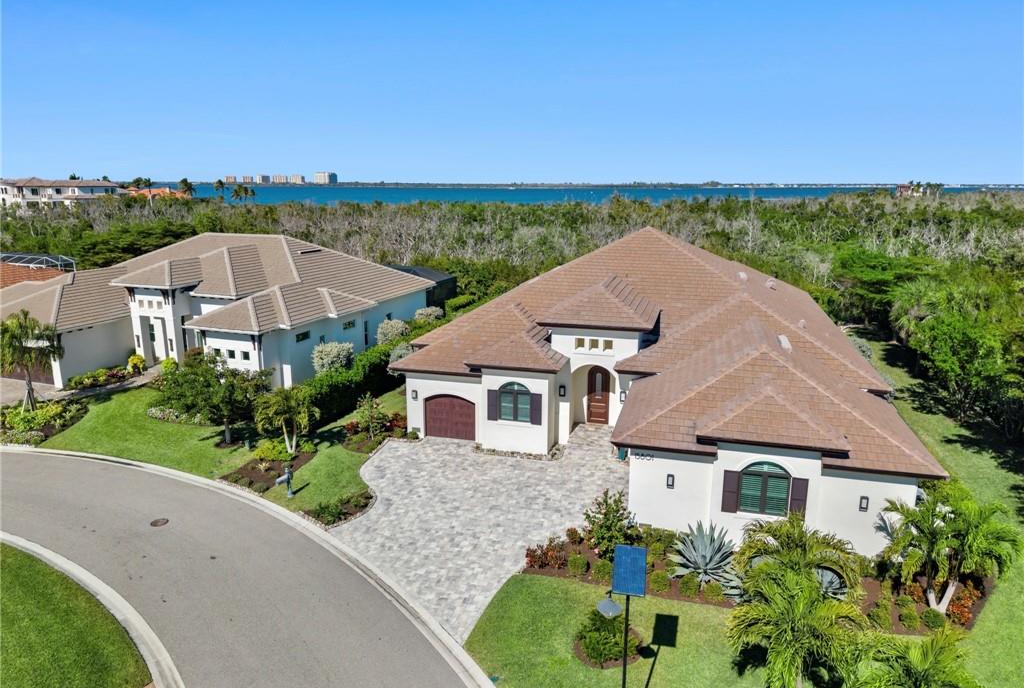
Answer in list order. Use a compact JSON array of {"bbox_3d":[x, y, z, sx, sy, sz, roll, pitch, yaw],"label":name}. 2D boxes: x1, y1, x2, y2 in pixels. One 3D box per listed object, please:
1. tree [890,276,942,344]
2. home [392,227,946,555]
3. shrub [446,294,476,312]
[{"bbox_3d":[32.018,-2.545,56.017,4.000,5.300,4.000,4,13,15],"label":"tree"},{"bbox_3d":[7.714,-1.899,42.962,24.453,9.610,39.060,4,13,15],"label":"home"},{"bbox_3d":[-5.379,-4.289,71.713,1.200,1.250,5.000,4,13,15],"label":"shrub"}]

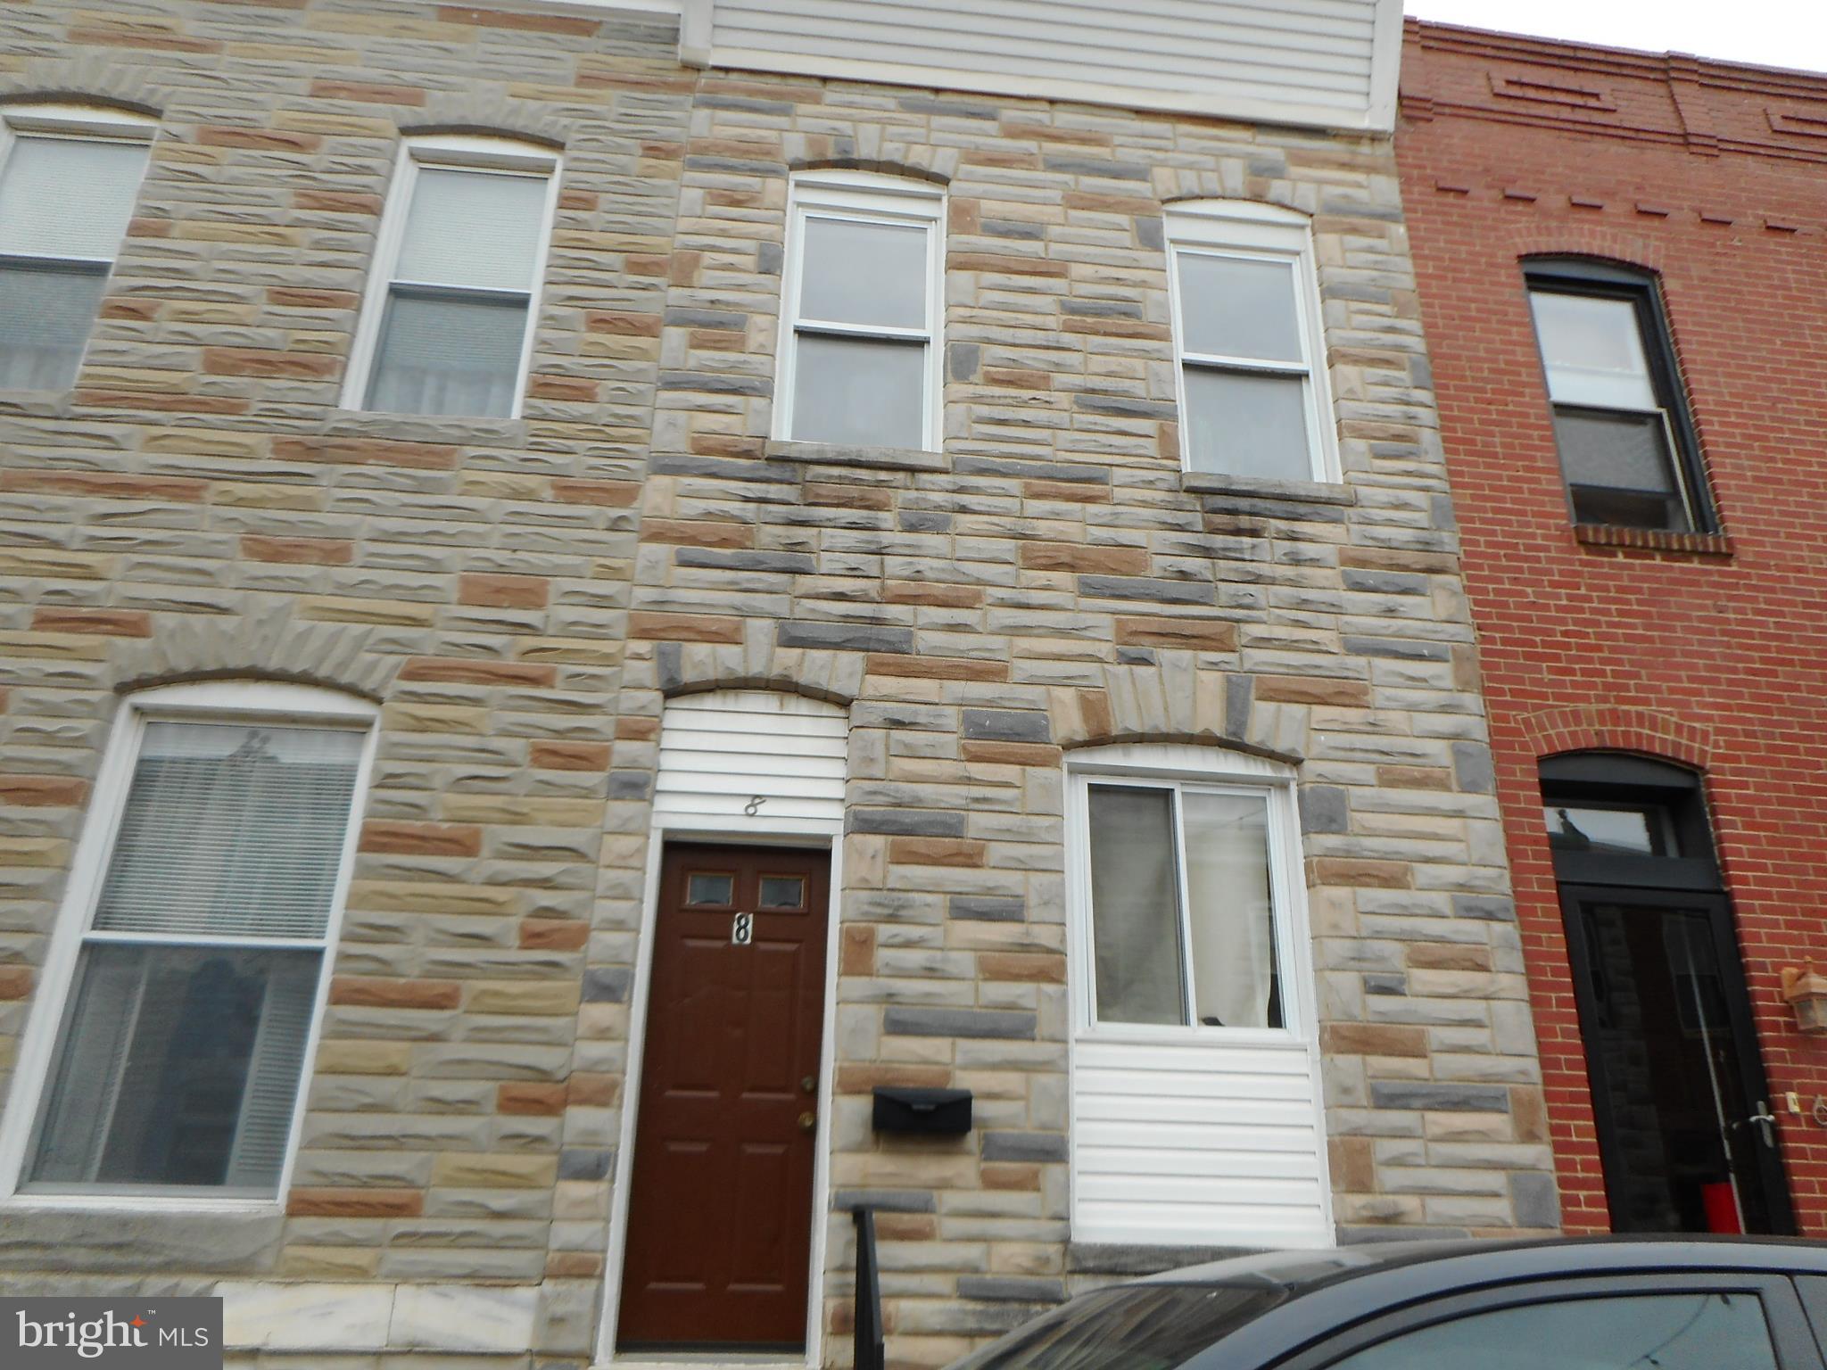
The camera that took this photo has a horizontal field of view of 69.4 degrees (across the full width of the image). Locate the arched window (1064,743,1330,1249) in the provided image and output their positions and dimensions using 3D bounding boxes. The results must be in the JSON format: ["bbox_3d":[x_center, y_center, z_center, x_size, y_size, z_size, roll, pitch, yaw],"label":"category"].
[{"bbox_3d":[1.215,1.294,5.816,1.104,2.149,0.130,3,-22,-5],"label":"arched window"}]

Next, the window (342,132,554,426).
[{"bbox_3d":[-2.409,-2.192,7.056,0.876,1.865,0.130,3,-22,-5],"label":"window"}]

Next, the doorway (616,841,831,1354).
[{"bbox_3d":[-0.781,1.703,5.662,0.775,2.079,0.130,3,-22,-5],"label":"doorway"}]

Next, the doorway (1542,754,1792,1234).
[{"bbox_3d":[3.481,1.627,6.141,0.874,2.725,0.150,3,-22,-5],"label":"doorway"}]

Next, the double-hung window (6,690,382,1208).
[{"bbox_3d":[-2.926,1.012,5.504,1.070,2.168,0.130,3,-22,-5],"label":"double-hung window"}]

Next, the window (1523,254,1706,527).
[{"bbox_3d":[3.928,-1.623,7.482,0.857,1.810,0.150,3,-22,-5],"label":"window"}]

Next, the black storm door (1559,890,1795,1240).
[{"bbox_3d":[3.377,1.925,5.830,0.864,2.071,0.140,3,-22,-5],"label":"black storm door"}]

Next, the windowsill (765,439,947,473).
[{"bbox_3d":[-0.291,-1.133,6.747,0.926,0.101,0.140,3,-22,-5],"label":"windowsill"}]

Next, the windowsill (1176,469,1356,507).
[{"bbox_3d":[1.786,-0.973,6.688,0.892,0.091,0.120,3,-22,-5],"label":"windowsill"}]

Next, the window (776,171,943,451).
[{"bbox_3d":[-0.276,-2.045,7.210,0.885,1.843,0.130,3,-22,-5],"label":"window"}]

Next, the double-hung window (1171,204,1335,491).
[{"bbox_3d":[1.853,-1.913,7.359,0.875,1.875,0.130,3,-22,-5],"label":"double-hung window"}]

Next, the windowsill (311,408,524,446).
[{"bbox_3d":[-2.365,-1.233,6.393,0.957,0.127,0.110,3,-22,-5],"label":"windowsill"}]

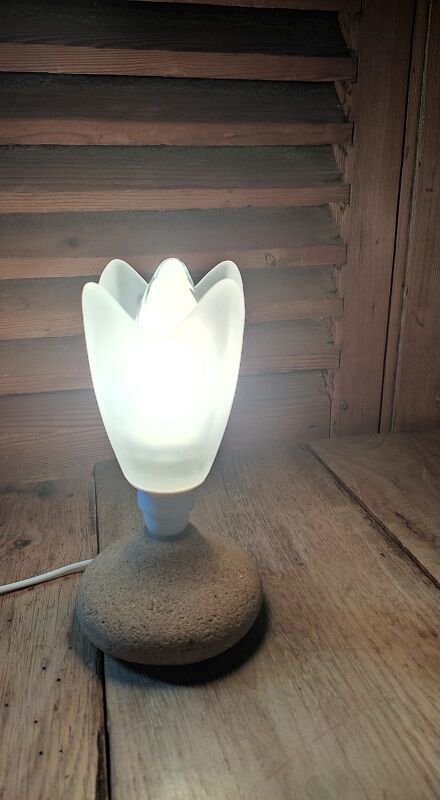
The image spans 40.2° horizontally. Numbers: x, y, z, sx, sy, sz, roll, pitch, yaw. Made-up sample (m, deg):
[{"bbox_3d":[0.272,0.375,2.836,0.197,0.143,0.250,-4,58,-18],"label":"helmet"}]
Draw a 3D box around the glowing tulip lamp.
[{"bbox_3d":[-0.029,0.035,0.326,0.108,0.218,0.104,0,19,0],"label":"glowing tulip lamp"}]

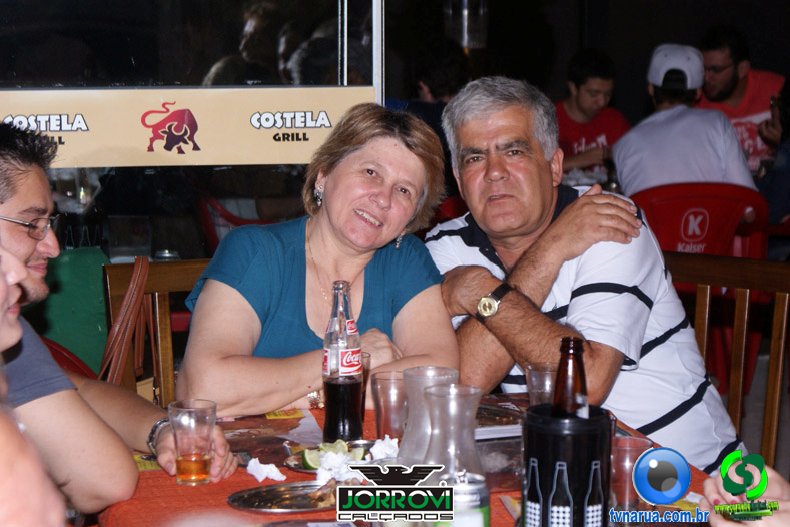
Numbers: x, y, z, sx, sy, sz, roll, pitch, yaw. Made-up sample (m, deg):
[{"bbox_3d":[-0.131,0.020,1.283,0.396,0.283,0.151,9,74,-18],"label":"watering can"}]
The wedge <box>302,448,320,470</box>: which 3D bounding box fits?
[{"bbox_3d":[-0.116,0.275,3.252,0.040,0.032,0.032,0,8,0],"label":"wedge"}]

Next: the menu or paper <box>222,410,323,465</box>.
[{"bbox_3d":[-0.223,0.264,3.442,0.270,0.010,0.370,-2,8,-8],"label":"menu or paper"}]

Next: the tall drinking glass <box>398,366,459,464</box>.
[{"bbox_3d":[0.051,0.220,3.341,0.098,0.130,0.098,0,8,0],"label":"tall drinking glass"}]

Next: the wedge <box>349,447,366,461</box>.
[{"bbox_3d":[-0.056,0.270,3.287,0.040,0.027,0.030,0,8,0],"label":"wedge"}]

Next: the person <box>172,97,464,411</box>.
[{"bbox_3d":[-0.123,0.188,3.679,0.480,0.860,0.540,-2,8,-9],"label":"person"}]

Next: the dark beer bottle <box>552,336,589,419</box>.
[{"bbox_3d":[0.206,0.226,2.696,0.073,0.285,0.073,0,8,0],"label":"dark beer bottle"}]

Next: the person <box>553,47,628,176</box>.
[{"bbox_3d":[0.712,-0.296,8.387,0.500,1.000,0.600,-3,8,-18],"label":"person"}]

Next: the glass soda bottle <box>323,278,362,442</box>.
[{"bbox_3d":[-0.078,0.146,3.430,0.059,0.238,0.059,-2,8,-8],"label":"glass soda bottle"}]

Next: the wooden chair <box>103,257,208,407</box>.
[{"bbox_3d":[-0.261,0.469,3.960,0.440,0.900,0.460,-3,8,-17],"label":"wooden chair"}]

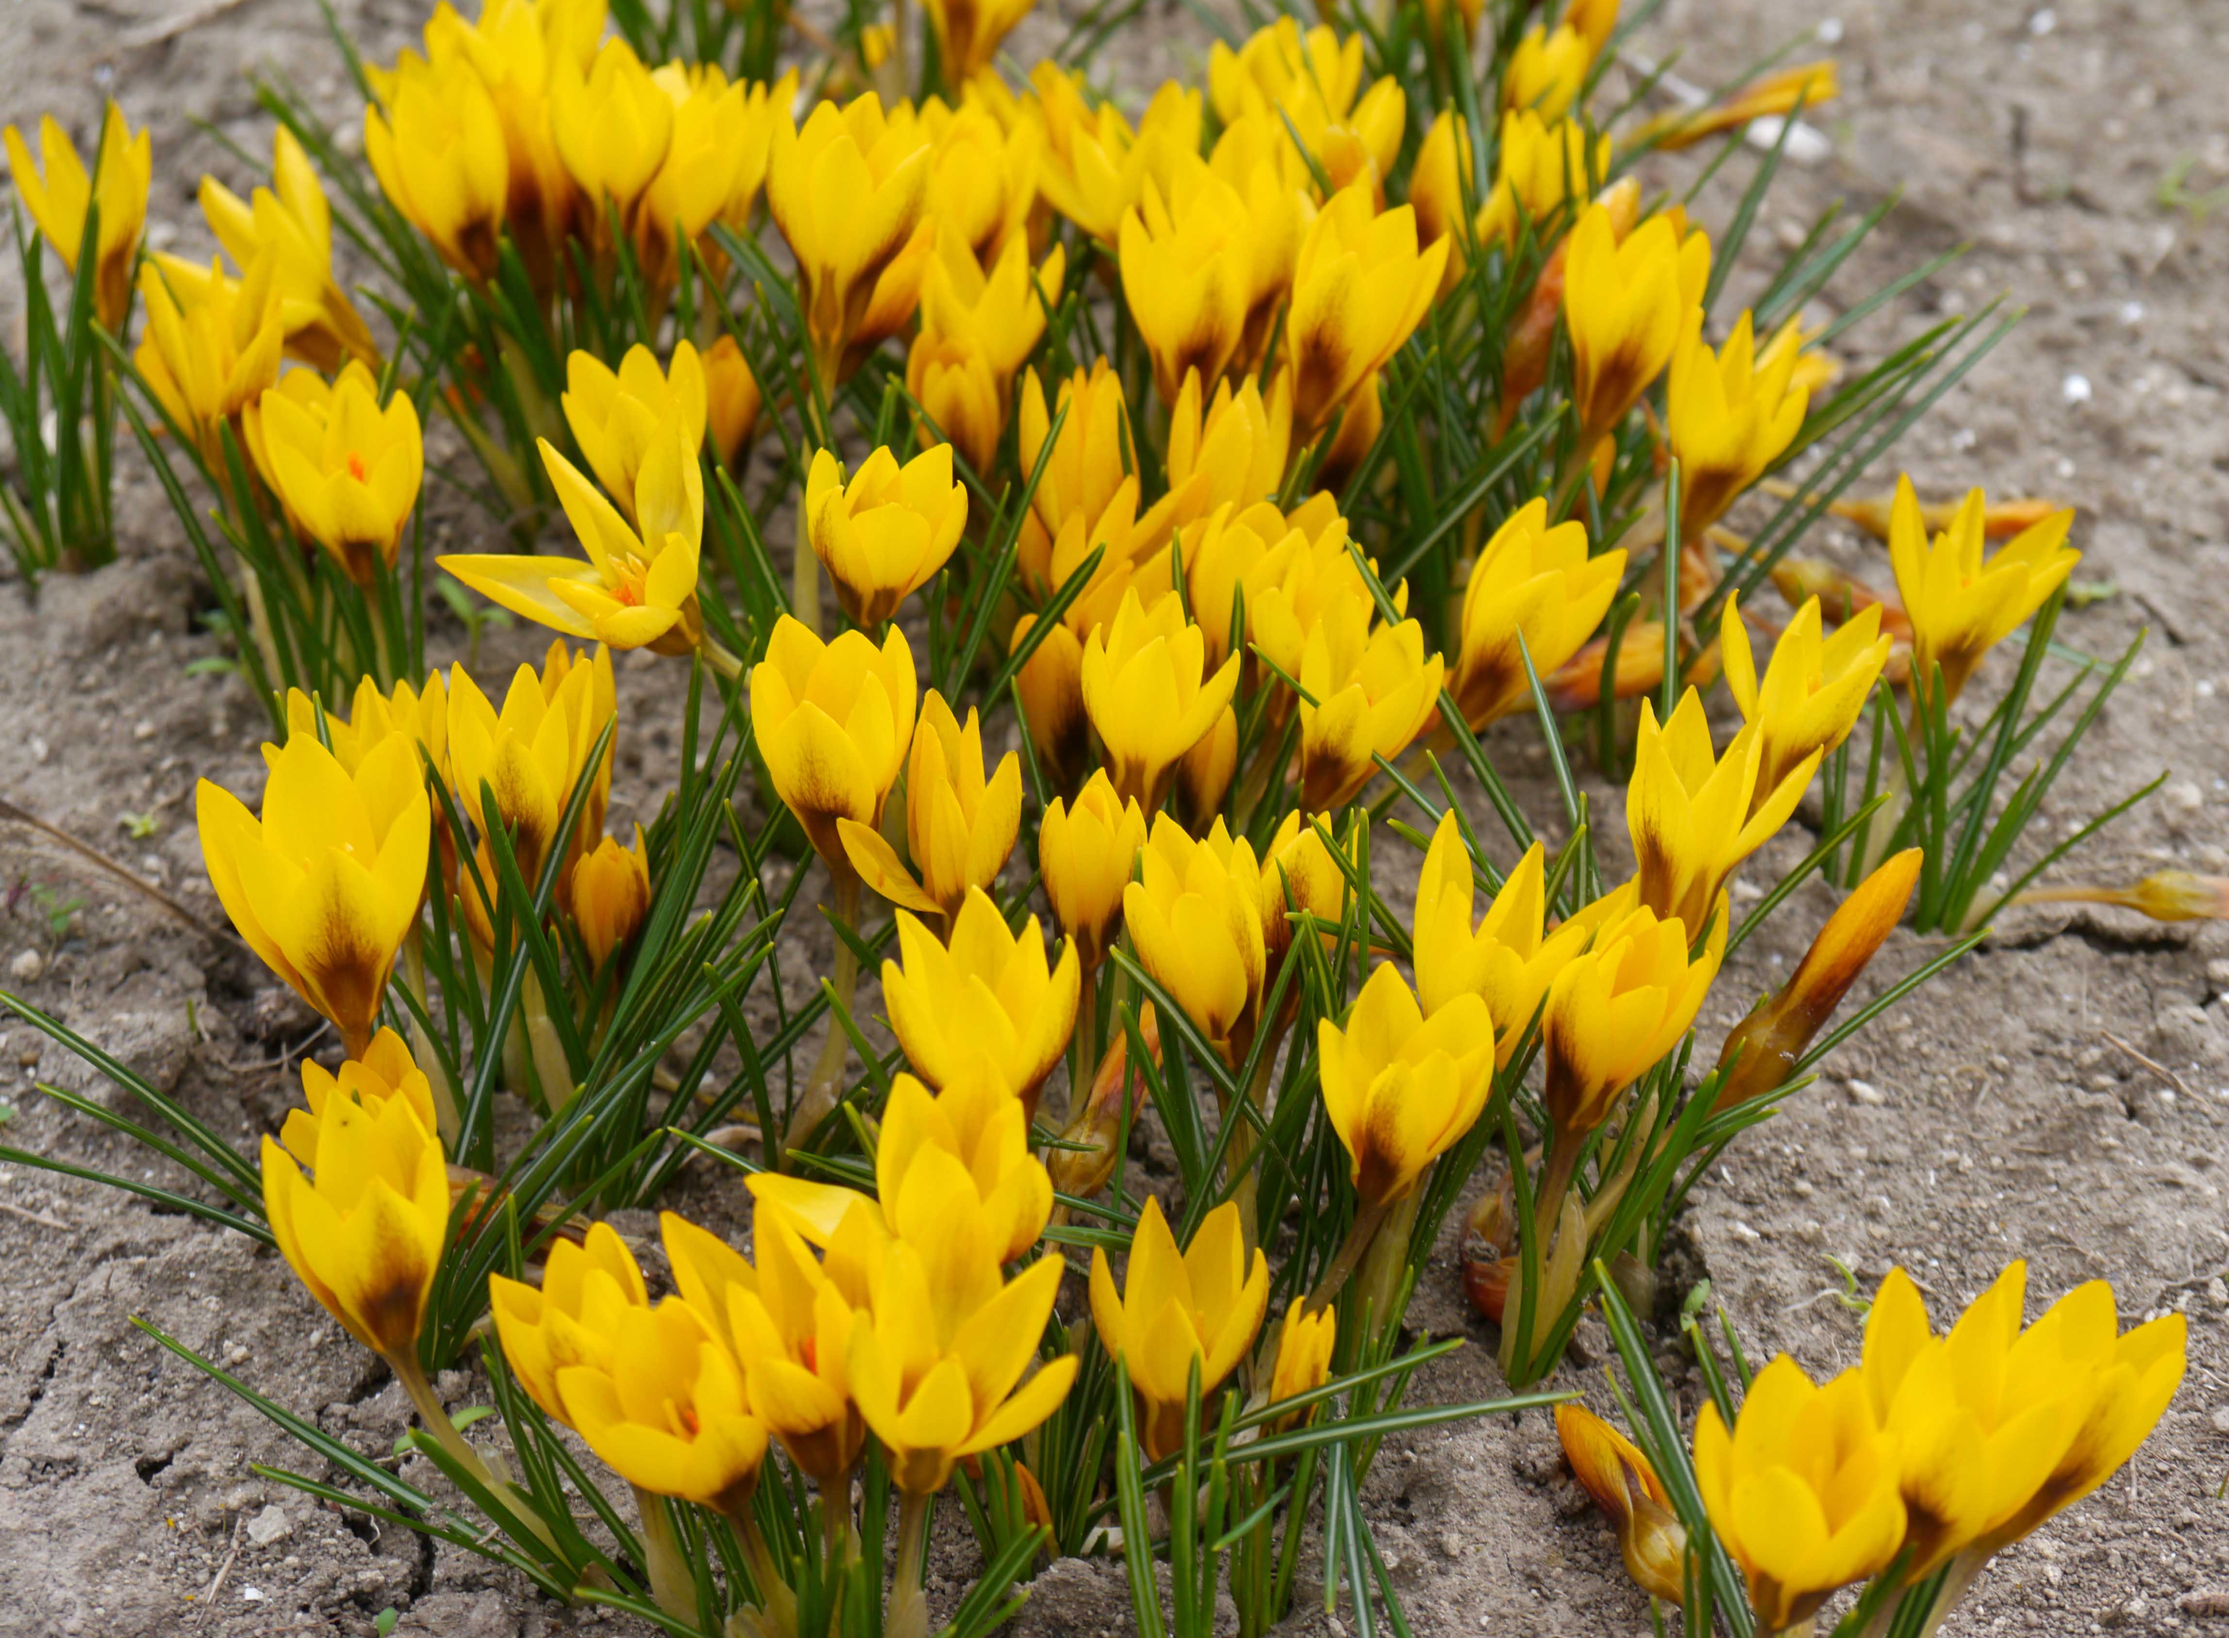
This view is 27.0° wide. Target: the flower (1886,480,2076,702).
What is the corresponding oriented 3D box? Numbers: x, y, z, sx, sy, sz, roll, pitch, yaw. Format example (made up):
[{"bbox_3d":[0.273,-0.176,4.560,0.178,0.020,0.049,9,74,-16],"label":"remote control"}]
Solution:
[{"bbox_3d":[0.148,-0.037,0.793,0.029,0.039,0.028,12,34,-9],"label":"flower"}]

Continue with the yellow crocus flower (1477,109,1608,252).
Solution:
[{"bbox_3d":[0.095,-0.137,1.026,0.029,0.034,0.029,2,38,-2],"label":"yellow crocus flower"}]

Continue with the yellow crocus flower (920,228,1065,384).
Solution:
[{"bbox_3d":[-0.021,-0.090,0.840,0.026,0.029,0.025,-2,36,1],"label":"yellow crocus flower"}]

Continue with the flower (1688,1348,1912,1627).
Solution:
[{"bbox_3d":[0.091,0.093,0.618,0.029,0.036,0.029,3,32,-2],"label":"flower"}]

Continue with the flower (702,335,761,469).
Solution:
[{"bbox_3d":[-0.075,-0.080,0.900,0.013,0.028,0.013,3,32,-2],"label":"flower"}]

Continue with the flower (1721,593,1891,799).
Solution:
[{"bbox_3d":[0.106,-0.016,0.740,0.024,0.037,0.022,15,35,-10],"label":"flower"}]

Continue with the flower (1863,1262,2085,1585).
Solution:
[{"bbox_3d":[0.116,0.084,0.628,0.029,0.044,0.029,8,32,-5],"label":"flower"}]

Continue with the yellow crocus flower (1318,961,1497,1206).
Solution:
[{"bbox_3d":[0.045,0.042,0.705,0.025,0.037,0.023,8,35,-6],"label":"yellow crocus flower"}]

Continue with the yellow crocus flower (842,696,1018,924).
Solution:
[{"bbox_3d":[-0.028,0.000,0.710,0.028,0.038,0.021,2,36,-1],"label":"yellow crocus flower"}]

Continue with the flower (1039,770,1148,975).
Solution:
[{"bbox_3d":[-0.003,0.010,0.740,0.018,0.034,0.017,0,35,0],"label":"flower"}]

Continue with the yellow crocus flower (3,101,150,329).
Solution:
[{"bbox_3d":[-0.228,-0.130,1.018,0.032,0.051,0.032,0,38,0],"label":"yellow crocus flower"}]

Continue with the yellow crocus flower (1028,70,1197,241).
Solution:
[{"bbox_3d":[0.000,-0.144,1.036,0.038,0.039,0.038,0,38,0],"label":"yellow crocus flower"}]

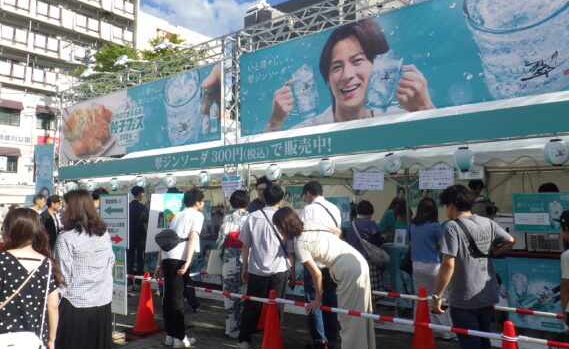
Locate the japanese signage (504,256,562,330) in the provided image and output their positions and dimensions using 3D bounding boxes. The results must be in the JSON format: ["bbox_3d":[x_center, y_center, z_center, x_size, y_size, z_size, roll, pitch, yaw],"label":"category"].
[{"bbox_3d":[2.573,1.220,4.715,0.525,0.725,0.020,-4,-6,37],"label":"japanese signage"}]

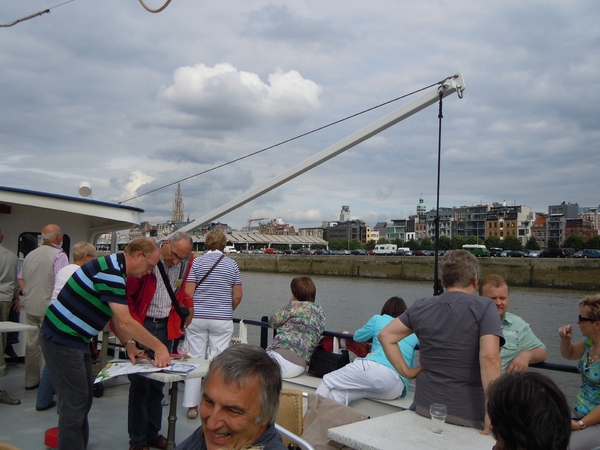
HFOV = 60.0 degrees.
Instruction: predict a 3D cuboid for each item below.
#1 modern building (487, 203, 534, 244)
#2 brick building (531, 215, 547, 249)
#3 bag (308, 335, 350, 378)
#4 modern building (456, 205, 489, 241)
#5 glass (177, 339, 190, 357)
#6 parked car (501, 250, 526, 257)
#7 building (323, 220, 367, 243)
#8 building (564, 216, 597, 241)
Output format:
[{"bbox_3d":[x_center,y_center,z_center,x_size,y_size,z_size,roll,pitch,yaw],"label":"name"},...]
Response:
[{"bbox_3d":[80.825,1.428,200.615,12.000,19.800,13.500,2,-4,-42],"label":"modern building"},{"bbox_3d":[92.170,4.837,195.376,11.000,16.720,5.800,4,-4,-41],"label":"brick building"},{"bbox_3d":[0.276,1.131,4.425,0.360,0.270,0.150,-2,-4,41],"label":"bag"},{"bbox_3d":[72.049,2.159,213.479,12.000,19.600,13.500,2,-4,-42],"label":"modern building"},{"bbox_3d":[-0.786,0.841,3.536,0.085,0.145,0.085,1,-3,0],"label":"glass"},{"bbox_3d":[47.739,6.459,114.661,1.750,1.430,4.300,2,-4,-42],"label":"parked car"},{"bbox_3d":[24.530,6.411,268.538,14.000,16.500,25.000,2,-4,-42],"label":"building"},{"bbox_3d":[100.808,5.350,186.606,12.670,14.990,5.990,4,-4,-41],"label":"building"}]

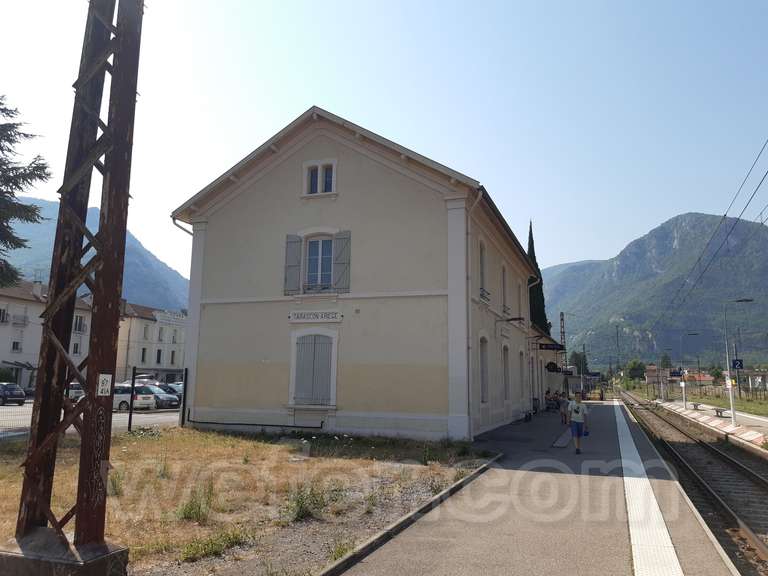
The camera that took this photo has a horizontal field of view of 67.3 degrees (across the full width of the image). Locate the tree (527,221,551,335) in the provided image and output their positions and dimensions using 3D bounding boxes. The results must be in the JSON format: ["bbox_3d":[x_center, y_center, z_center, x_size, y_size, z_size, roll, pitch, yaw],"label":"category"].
[{"bbox_3d":[14.064,2.041,53.905,3.200,17.200,3.200,-3,-10,21],"label":"tree"}]

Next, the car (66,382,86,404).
[{"bbox_3d":[-26.281,8.458,46.944,4.200,1.550,1.760,-3,-10,21],"label":"car"}]

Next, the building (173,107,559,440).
[{"bbox_3d":[0.168,0.314,28.702,13.050,12.250,16.500,-3,-10,21],"label":"building"}]

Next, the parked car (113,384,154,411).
[{"bbox_3d":[-17.074,6.919,37.059,4.400,1.580,1.780,-3,-10,21],"label":"parked car"}]

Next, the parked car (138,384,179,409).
[{"bbox_3d":[-16.001,7.364,39.543,4.200,1.520,1.770,-3,-10,21],"label":"parked car"}]

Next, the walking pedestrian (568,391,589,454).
[{"bbox_3d":[5.141,3.559,15.275,0.530,1.620,0.420,-3,-10,21],"label":"walking pedestrian"}]

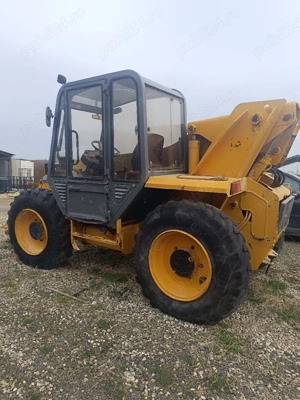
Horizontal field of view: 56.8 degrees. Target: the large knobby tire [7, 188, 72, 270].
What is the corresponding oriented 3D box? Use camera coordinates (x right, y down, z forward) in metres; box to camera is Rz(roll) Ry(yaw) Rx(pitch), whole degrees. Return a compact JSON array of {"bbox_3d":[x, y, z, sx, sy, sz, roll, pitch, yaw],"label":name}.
[{"bbox_3d":[-1.631,0.450,4.169,1.214,1.214,0.404,3,7,28],"label":"large knobby tire"}]

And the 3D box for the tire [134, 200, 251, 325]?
[{"bbox_3d":[0.370,0.595,2.744,1.214,1.214,0.404,4,7,35],"label":"tire"}]

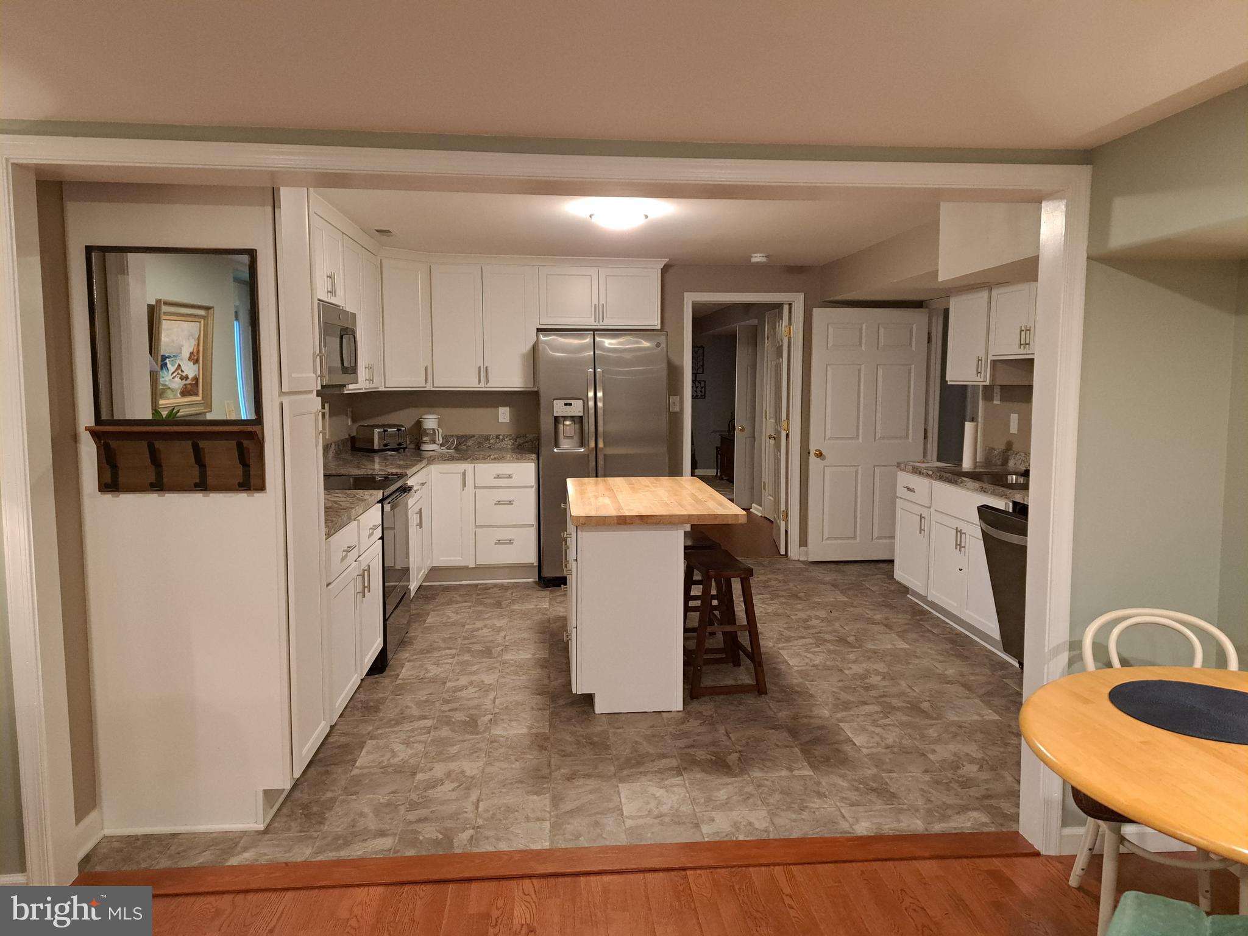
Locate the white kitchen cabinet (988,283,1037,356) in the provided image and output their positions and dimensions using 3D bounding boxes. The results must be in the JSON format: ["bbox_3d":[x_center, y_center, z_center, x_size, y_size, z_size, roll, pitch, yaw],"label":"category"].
[{"bbox_3d":[2.377,-0.822,4.760,0.320,0.412,0.835,0,6,-5],"label":"white kitchen cabinet"}]

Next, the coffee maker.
[{"bbox_3d":[-1.445,-0.263,6.500,0.180,0.285,0.210,-3,7,-31],"label":"coffee maker"}]

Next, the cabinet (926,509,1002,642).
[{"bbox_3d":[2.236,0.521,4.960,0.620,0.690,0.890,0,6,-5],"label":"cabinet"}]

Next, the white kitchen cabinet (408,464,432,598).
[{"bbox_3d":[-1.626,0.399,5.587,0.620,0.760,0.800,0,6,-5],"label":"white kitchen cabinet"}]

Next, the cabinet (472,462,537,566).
[{"bbox_3d":[-0.886,0.305,6.496,0.460,0.760,0.620,0,6,-5],"label":"cabinet"}]

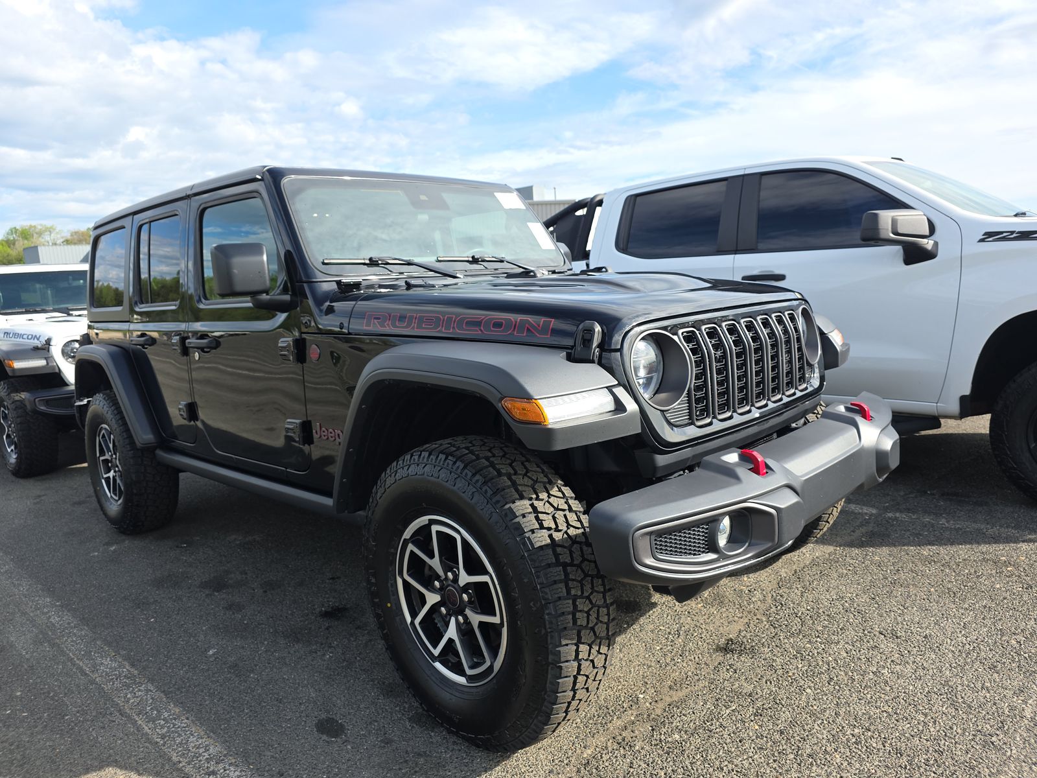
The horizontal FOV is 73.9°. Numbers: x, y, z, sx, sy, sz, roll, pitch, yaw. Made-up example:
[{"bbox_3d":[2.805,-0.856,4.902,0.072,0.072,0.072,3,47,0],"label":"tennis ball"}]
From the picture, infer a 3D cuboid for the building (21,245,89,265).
[{"bbox_3d":[-30.063,-6.907,50.523,5.500,6.410,9.000,4,11,44],"label":"building"}]

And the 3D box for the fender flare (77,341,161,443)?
[{"bbox_3d":[-2.295,0.000,3.885,1.150,0.515,0.150,4,11,44],"label":"fender flare"}]

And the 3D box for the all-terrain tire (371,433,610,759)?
[{"bbox_3d":[-0.120,0.560,1.974,0.280,0.825,0.830,-11,11,-44],"label":"all-terrain tire"}]

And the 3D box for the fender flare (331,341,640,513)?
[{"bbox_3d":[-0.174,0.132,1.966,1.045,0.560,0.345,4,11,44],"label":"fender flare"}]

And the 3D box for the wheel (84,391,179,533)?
[{"bbox_3d":[-2.276,0.414,4.053,0.830,0.830,0.290,4,11,44],"label":"wheel"}]

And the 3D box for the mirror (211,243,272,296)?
[{"bbox_3d":[-1.001,-0.438,2.499,0.110,0.180,0.195,4,11,44],"label":"mirror"}]

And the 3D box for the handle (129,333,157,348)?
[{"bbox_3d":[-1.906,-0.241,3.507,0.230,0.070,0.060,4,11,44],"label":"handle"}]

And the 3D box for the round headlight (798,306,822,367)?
[{"bbox_3d":[1.036,-0.193,2.520,0.110,0.220,0.220,4,11,44],"label":"round headlight"}]

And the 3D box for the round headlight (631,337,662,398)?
[{"bbox_3d":[0.342,-0.052,1.831,0.100,0.195,0.195,4,11,44],"label":"round headlight"}]

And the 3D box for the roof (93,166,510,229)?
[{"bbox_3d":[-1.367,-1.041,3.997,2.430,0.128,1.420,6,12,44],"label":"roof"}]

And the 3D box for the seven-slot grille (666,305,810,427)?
[{"bbox_3d":[0.717,-0.081,2.157,0.090,0.295,0.840,-5,5,45],"label":"seven-slot grille"}]

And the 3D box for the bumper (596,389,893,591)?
[{"bbox_3d":[0.844,0.241,2.083,0.285,0.270,1.700,4,11,44],"label":"bumper"}]

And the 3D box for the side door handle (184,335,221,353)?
[{"bbox_3d":[-1.371,-0.197,3.003,0.285,0.078,0.065,4,11,44],"label":"side door handle"}]

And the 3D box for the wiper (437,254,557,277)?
[{"bbox_3d":[-0.082,-0.558,3.159,0.115,0.110,0.700,4,11,44],"label":"wiper"}]

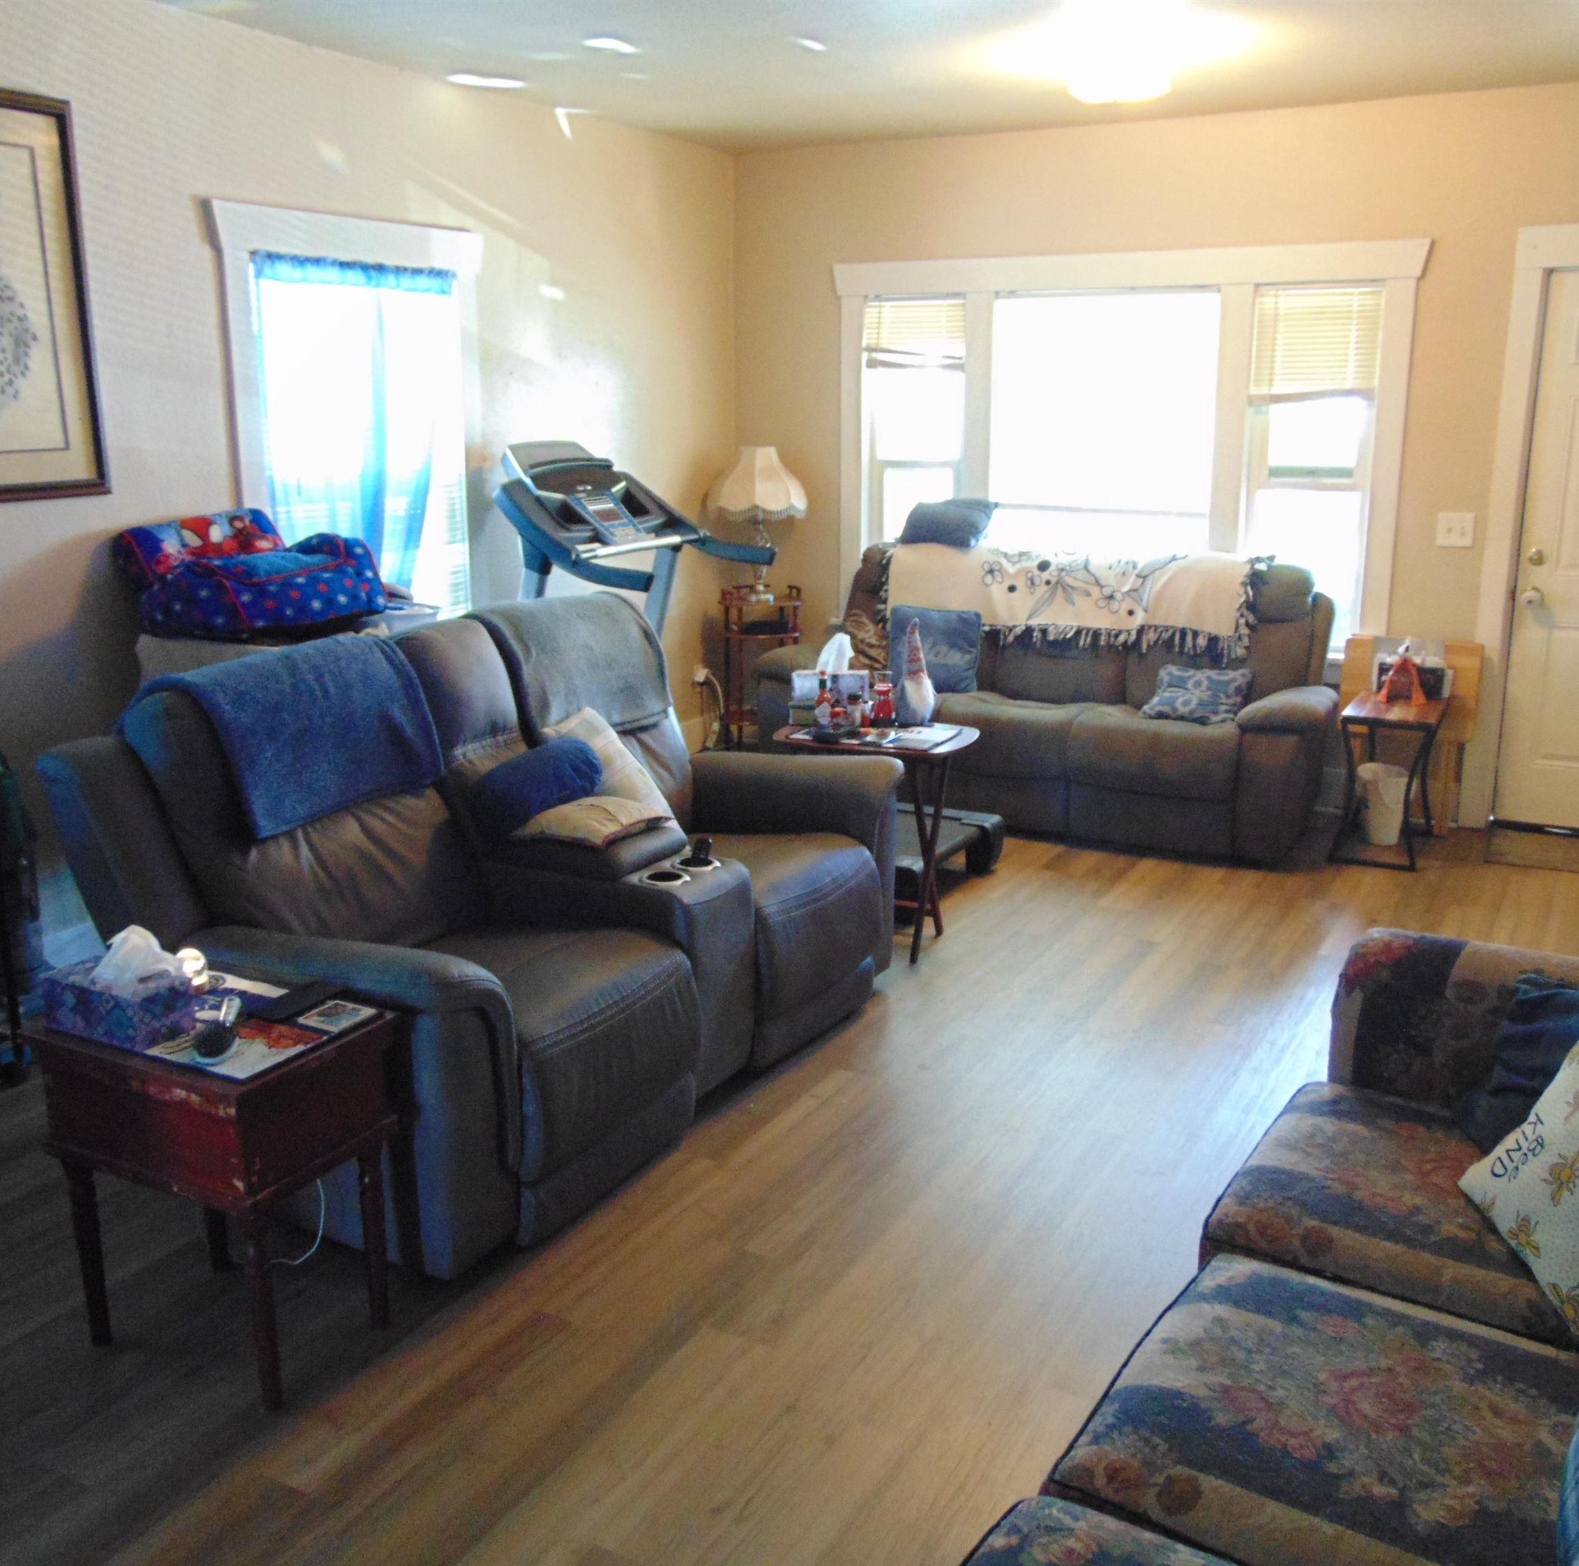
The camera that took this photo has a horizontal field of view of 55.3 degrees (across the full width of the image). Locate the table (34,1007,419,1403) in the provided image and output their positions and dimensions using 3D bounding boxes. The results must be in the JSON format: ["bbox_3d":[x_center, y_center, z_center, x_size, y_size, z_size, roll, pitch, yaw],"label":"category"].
[{"bbox_3d":[-1.013,0.716,2.713,0.530,0.605,0.370,7,16,27],"label":"table"}]

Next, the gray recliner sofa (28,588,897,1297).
[{"bbox_3d":[-0.588,0.161,3.591,1.090,1.019,1.880,7,14,28],"label":"gray recliner sofa"}]

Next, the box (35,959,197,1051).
[{"bbox_3d":[-1.052,0.349,2.366,0.217,0.085,0.122,7,14,28],"label":"box"}]

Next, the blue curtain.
[{"bbox_3d":[-1.410,-1.116,5.121,0.090,1.245,0.900,7,14,28],"label":"blue curtain"}]

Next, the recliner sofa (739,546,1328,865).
[{"bbox_3d":[1.016,-0.398,6.131,2.290,1.020,0.880,7,16,27],"label":"recliner sofa"}]

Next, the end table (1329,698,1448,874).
[{"bbox_3d":[2.206,-0.017,5.524,0.320,0.536,0.600,7,14,28],"label":"end table"}]

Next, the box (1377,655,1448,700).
[{"bbox_3d":[2.354,-0.383,5.672,0.230,0.115,0.120,7,16,27],"label":"box"}]

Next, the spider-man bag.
[{"bbox_3d":[-1.500,-0.600,4.215,0.500,0.310,0.510,7,14,28],"label":"spider-man bag"}]

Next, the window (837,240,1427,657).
[{"bbox_3d":[1.282,-1.368,6.259,2.430,1.580,0.120,7,16,27],"label":"window"}]

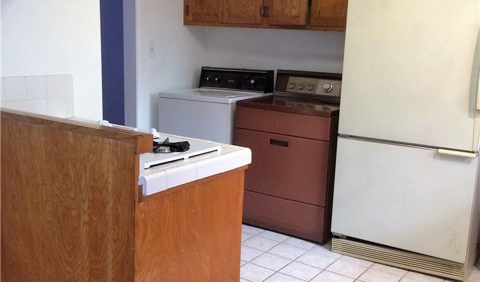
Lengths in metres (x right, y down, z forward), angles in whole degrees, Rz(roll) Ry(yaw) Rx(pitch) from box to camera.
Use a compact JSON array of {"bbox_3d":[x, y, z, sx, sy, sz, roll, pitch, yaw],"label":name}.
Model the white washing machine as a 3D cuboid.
[{"bbox_3d":[-0.197,-0.046,4.467,0.673,1.089,0.652,9,13,31],"label":"white washing machine"}]

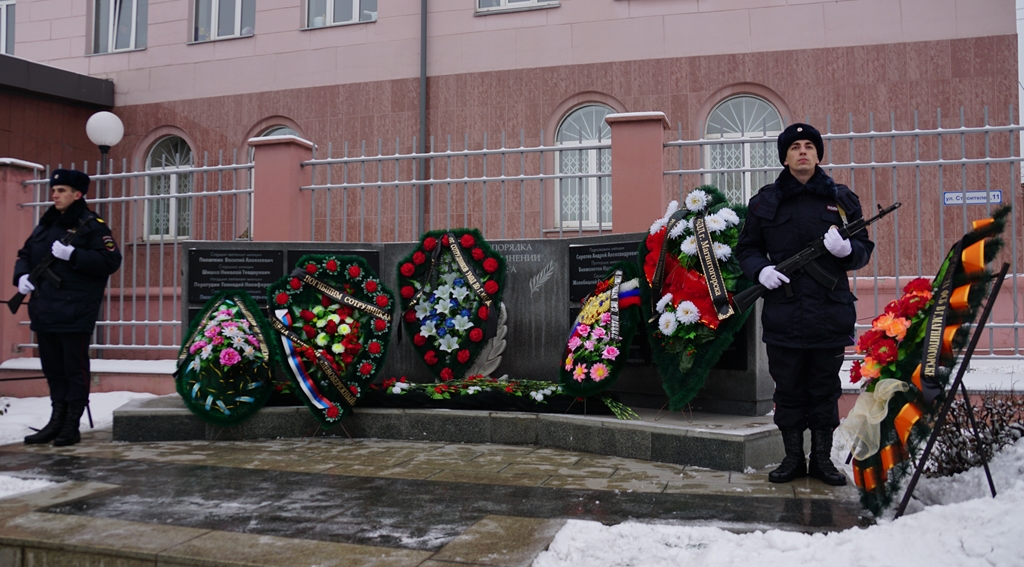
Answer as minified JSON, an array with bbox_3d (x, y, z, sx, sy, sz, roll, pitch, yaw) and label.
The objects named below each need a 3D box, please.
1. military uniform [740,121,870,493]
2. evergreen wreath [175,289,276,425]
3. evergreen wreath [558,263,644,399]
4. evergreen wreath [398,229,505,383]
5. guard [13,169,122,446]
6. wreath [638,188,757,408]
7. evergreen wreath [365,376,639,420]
[{"bbox_3d":[1.521,0.088,4.430,0.700,1.850,0.480,-1,-3,16],"label":"military uniform"},{"bbox_3d":[-1.967,0.516,5.870,0.680,0.950,0.240,1,-15,-8],"label":"evergreen wreath"},{"bbox_3d":[0.619,0.310,5.870,0.650,0.950,0.240,-2,-22,40],"label":"evergreen wreath"},{"bbox_3d":[-0.475,0.171,6.650,0.830,1.180,0.250,-1,-17,14],"label":"evergreen wreath"},{"bbox_3d":[-3.014,0.149,5.780,0.660,1.850,0.480,-1,-3,20],"label":"guard"},{"bbox_3d":[1.237,0.085,5.600,0.870,1.470,0.300,-1,-16,28],"label":"wreath"},{"bbox_3d":[-0.062,0.780,6.137,2.050,0.270,0.500,-1,-3,14],"label":"evergreen wreath"}]

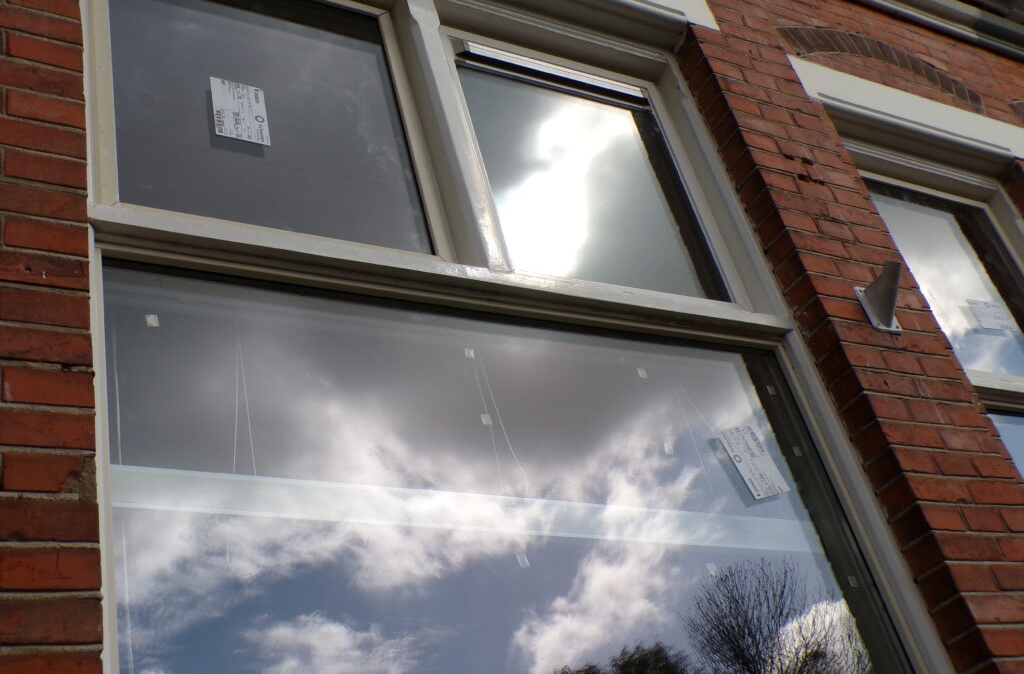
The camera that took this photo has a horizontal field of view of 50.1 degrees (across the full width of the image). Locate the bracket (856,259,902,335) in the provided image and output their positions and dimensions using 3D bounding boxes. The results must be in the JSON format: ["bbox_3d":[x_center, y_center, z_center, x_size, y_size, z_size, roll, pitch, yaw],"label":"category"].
[{"bbox_3d":[0.831,-0.100,2.399,0.095,0.145,0.108,7,-39,-32],"label":"bracket"}]

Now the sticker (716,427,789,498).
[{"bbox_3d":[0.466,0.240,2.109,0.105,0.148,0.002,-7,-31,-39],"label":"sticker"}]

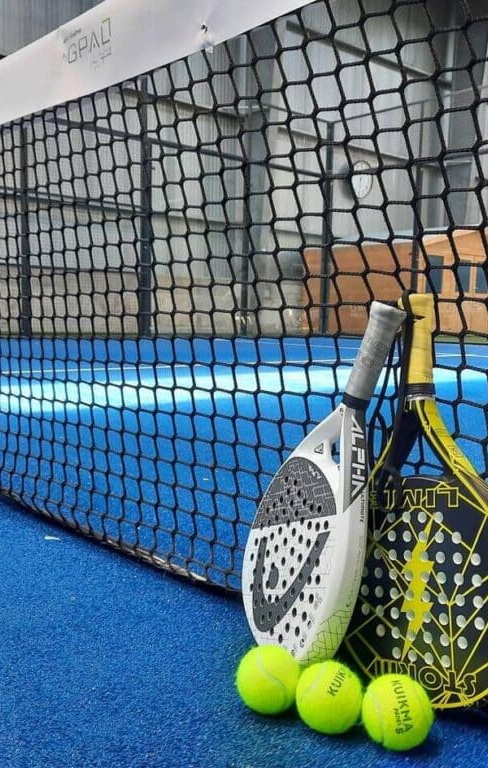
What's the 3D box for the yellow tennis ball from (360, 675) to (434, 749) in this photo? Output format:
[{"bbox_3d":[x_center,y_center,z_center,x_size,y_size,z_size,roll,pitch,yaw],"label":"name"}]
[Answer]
[{"bbox_3d":[0.148,0.314,0.710,0.067,0.067,0.067,1,5,0],"label":"yellow tennis ball"}]

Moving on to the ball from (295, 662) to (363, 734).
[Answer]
[{"bbox_3d":[0.085,0.311,0.734,0.067,0.067,0.067,1,5,0],"label":"ball"}]

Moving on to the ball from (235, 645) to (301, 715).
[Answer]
[{"bbox_3d":[0.025,0.307,0.768,0.067,0.067,0.067,1,5,0],"label":"ball"}]

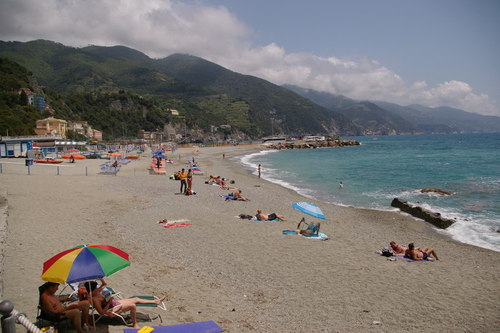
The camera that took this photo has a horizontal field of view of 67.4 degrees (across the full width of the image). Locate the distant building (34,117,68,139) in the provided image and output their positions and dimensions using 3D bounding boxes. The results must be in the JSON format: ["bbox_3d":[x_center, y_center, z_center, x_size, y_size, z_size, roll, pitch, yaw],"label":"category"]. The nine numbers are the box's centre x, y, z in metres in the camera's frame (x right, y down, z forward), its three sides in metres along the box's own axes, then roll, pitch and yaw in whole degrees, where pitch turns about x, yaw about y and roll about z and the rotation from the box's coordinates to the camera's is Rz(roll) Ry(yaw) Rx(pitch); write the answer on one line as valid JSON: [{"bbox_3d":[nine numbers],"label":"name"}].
[{"bbox_3d":[-83.446,-16.226,158.000,8.500,9.000,8.500,2,6,30],"label":"distant building"}]

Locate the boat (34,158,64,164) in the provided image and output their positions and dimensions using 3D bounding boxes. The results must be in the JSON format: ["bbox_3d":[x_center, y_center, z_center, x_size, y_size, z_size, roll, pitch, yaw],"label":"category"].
[{"bbox_3d":[-27.584,-0.673,51.500,4.000,0.750,1.600,0,5,11],"label":"boat"}]

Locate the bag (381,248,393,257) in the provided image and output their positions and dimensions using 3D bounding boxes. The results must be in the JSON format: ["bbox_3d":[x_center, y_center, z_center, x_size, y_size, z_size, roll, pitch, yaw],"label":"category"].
[{"bbox_3d":[5.145,3.242,14.100,0.420,0.260,0.280,-2,5,-18],"label":"bag"}]

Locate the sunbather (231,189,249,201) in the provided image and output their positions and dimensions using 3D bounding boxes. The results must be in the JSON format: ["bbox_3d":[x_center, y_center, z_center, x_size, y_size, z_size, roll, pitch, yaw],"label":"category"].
[{"bbox_3d":[-0.709,1.930,25.300,1.100,0.750,0.600,4,7,41],"label":"sunbather"}]

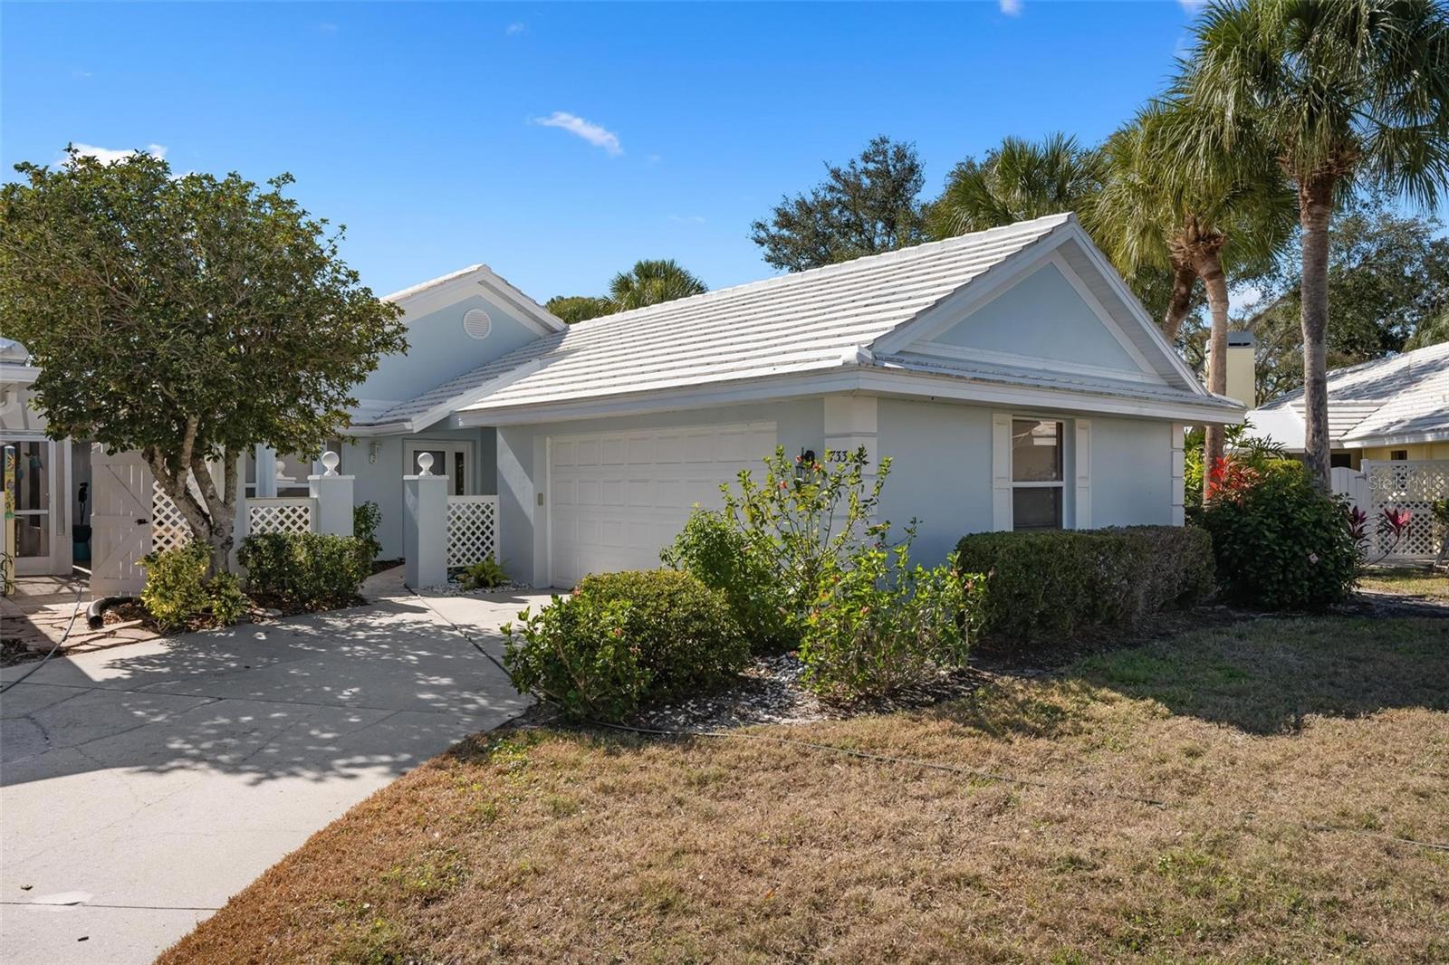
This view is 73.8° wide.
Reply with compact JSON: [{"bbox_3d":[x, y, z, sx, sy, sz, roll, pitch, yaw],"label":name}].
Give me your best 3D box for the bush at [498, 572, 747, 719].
[{"bbox_3d":[-0.693,1.164,7.306,1.750,0.870,1.150,0,0,-42],"label":"bush"}]

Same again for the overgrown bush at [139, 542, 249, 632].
[{"bbox_3d":[-5.982,1.129,10.904,1.000,0.880,1.000,0,0,-42],"label":"overgrown bush"}]

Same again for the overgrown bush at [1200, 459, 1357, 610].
[{"bbox_3d":[7.417,0.641,13.002,1.900,1.870,1.700,0,0,-42],"label":"overgrown bush"}]

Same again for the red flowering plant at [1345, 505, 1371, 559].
[{"bbox_3d":[10.761,0.951,16.403,0.450,1.100,0.450,0,0,-42],"label":"red flowering plant"}]

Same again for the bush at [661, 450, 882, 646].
[{"bbox_3d":[0.494,0.628,9.022,1.400,1.880,1.500,0,0,-42],"label":"bush"}]

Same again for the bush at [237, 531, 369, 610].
[{"bbox_3d":[-5.298,1.101,12.345,1.750,0.920,0.800,0,0,-42],"label":"bush"}]

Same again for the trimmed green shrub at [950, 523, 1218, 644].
[{"bbox_3d":[4.335,1.079,11.433,4.750,0.990,0.750,0,0,-42],"label":"trimmed green shrub"}]

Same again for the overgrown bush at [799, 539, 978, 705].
[{"bbox_3d":[1.355,1.033,8.087,1.650,1.130,0.800,0,0,-42],"label":"overgrown bush"}]

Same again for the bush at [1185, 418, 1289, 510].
[{"bbox_3d":[8.311,0.298,15.701,1.600,2.530,1.600,0,0,-42],"label":"bush"}]

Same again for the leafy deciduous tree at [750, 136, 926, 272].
[{"bbox_3d":[3.692,-4.515,29.985,6.000,12.200,6.000,0,0,-42],"label":"leafy deciduous tree"}]

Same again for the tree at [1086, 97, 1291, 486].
[{"bbox_3d":[8.307,-2.616,17.191,3.500,8.350,3.500,0,0,-42],"label":"tree"}]

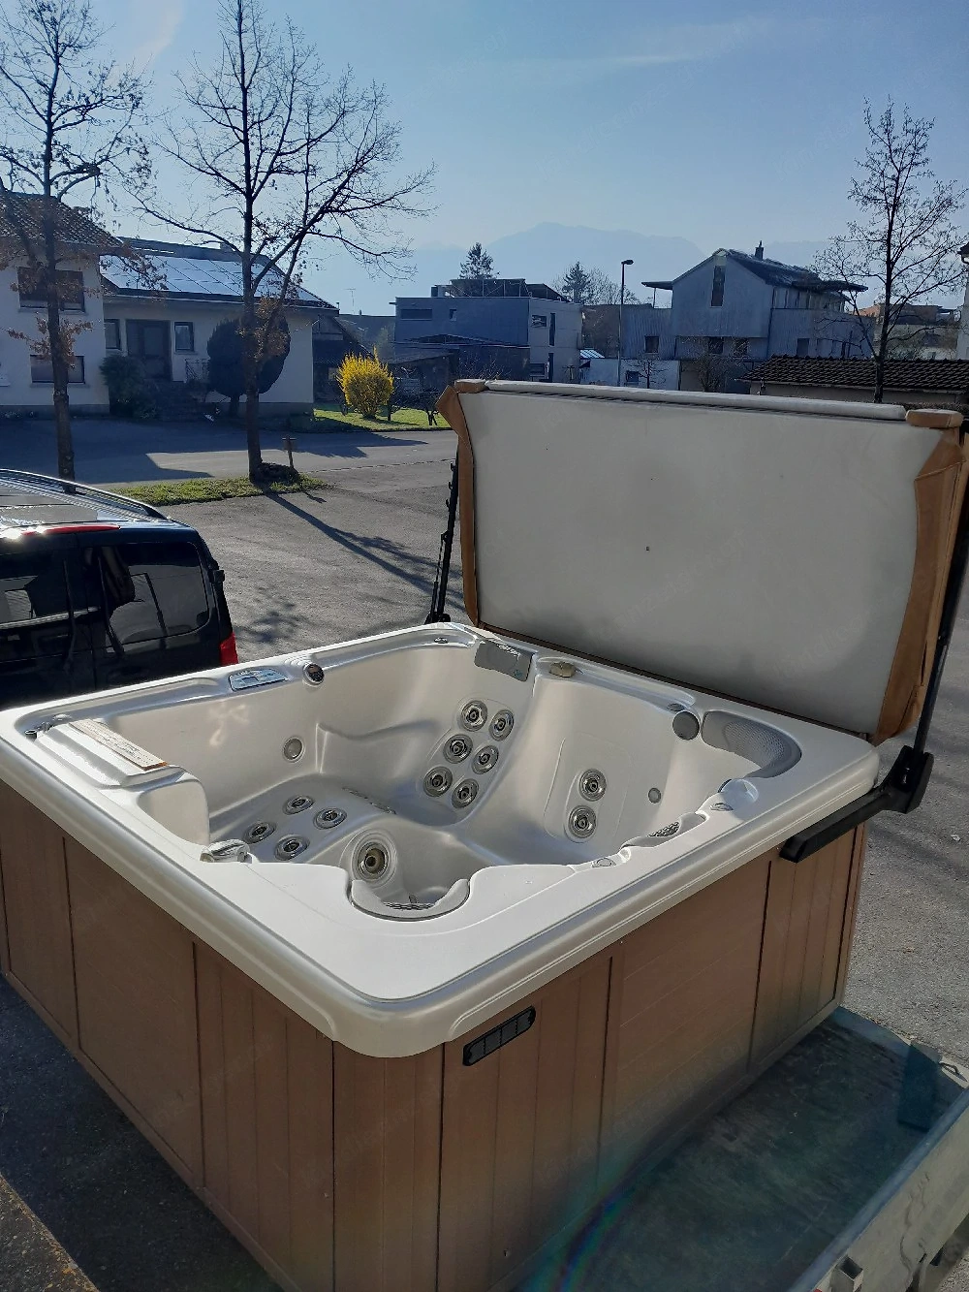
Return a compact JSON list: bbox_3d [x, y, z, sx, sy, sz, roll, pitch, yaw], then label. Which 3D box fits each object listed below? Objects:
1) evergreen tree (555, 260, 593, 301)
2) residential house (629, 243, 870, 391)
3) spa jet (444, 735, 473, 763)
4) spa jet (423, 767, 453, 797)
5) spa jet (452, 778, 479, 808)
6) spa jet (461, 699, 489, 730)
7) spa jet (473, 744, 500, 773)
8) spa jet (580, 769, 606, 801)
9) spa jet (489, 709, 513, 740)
[{"bbox_3d":[8.661,-30.284,92.000,4.600,12.600,4.600,2,15,0],"label":"evergreen tree"},{"bbox_3d":[20.207,-24.744,74.000,11.500,10.600,13.500,15,20,41],"label":"residential house"},{"bbox_3d":[-0.109,0.416,3.925,0.130,0.130,0.040,13,-22,36],"label":"spa jet"},{"bbox_3d":[-0.187,0.544,3.890,0.130,0.130,0.040,14,-26,37],"label":"spa jet"},{"bbox_3d":[-0.075,0.577,3.784,0.130,0.130,0.040,21,-19,51],"label":"spa jet"},{"bbox_3d":[-0.042,0.286,3.958,0.130,0.130,0.040,14,-11,37],"label":"spa jet"},{"bbox_3d":[0.002,0.447,3.820,0.130,0.130,0.040,21,-20,50],"label":"spa jet"},{"bbox_3d":[0.406,0.525,3.655,0.130,0.130,0.040,15,2,41],"label":"spa jet"},{"bbox_3d":[0.067,0.313,3.854,0.040,0.130,0.130,25,-4,-41],"label":"spa jet"}]

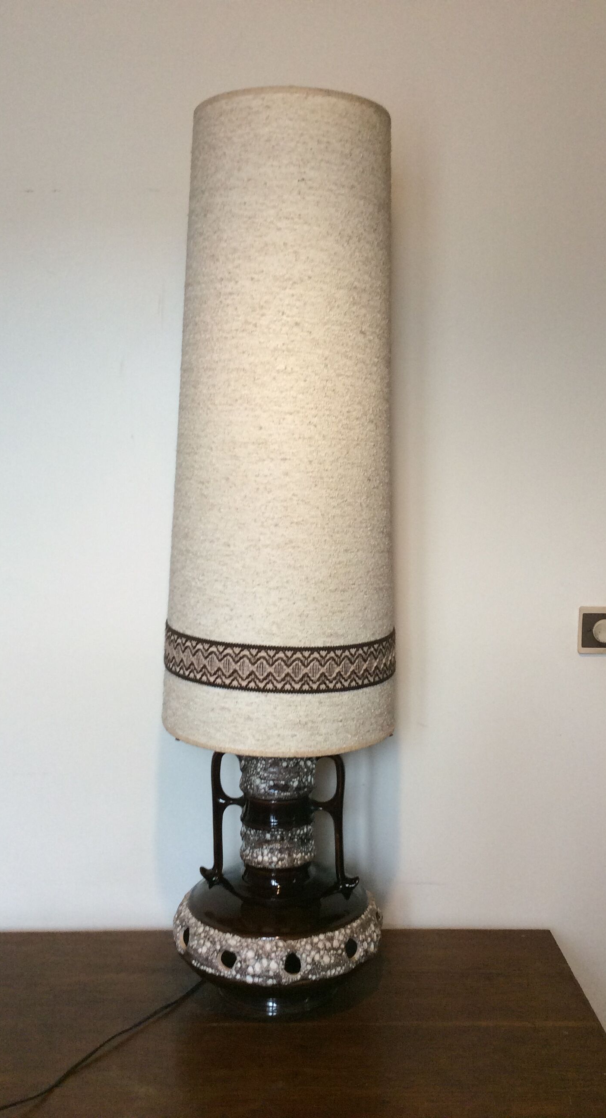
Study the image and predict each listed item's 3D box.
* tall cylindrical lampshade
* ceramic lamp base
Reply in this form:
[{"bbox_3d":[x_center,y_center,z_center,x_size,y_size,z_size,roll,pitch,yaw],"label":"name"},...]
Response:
[{"bbox_3d":[-0.022,-0.169,1.358,0.309,0.784,0.309,1,7,-1],"label":"tall cylindrical lampshade"},{"bbox_3d":[-0.035,0.420,1.421,0.286,0.358,0.286,0,6,-1],"label":"ceramic lamp base"}]

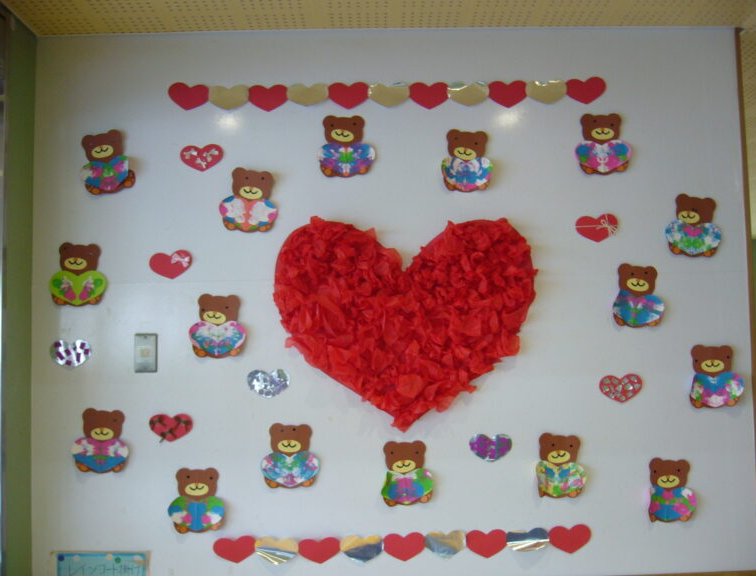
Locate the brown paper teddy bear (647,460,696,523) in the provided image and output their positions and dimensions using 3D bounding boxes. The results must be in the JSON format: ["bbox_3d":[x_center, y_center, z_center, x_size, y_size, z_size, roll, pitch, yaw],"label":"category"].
[{"bbox_3d":[0.907,0.620,2.374,0.150,0.201,0.020,0,-3,-1],"label":"brown paper teddy bear"}]

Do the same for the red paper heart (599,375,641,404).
[{"bbox_3d":[0.737,0.306,2.357,0.132,0.086,0.008,-1,-4,-1],"label":"red paper heart"}]

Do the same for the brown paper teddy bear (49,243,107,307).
[{"bbox_3d":[-0.911,-0.040,2.362,0.173,0.194,0.015,-1,-4,-1],"label":"brown paper teddy bear"}]

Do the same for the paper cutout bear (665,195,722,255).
[{"bbox_3d":[0.990,-0.196,2.423,0.174,0.194,0.020,4,-3,-1],"label":"paper cutout bear"}]

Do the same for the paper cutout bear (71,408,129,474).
[{"bbox_3d":[-0.836,0.460,2.336,0.172,0.194,0.025,-1,-4,-1],"label":"paper cutout bear"}]

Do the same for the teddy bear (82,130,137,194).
[{"bbox_3d":[-0.833,-0.389,2.394,0.161,0.190,0.020,-9,-3,-2],"label":"teddy bear"}]

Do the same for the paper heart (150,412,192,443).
[{"bbox_3d":[-0.626,0.424,2.348,0.133,0.085,0.010,-1,-4,-1],"label":"paper heart"}]

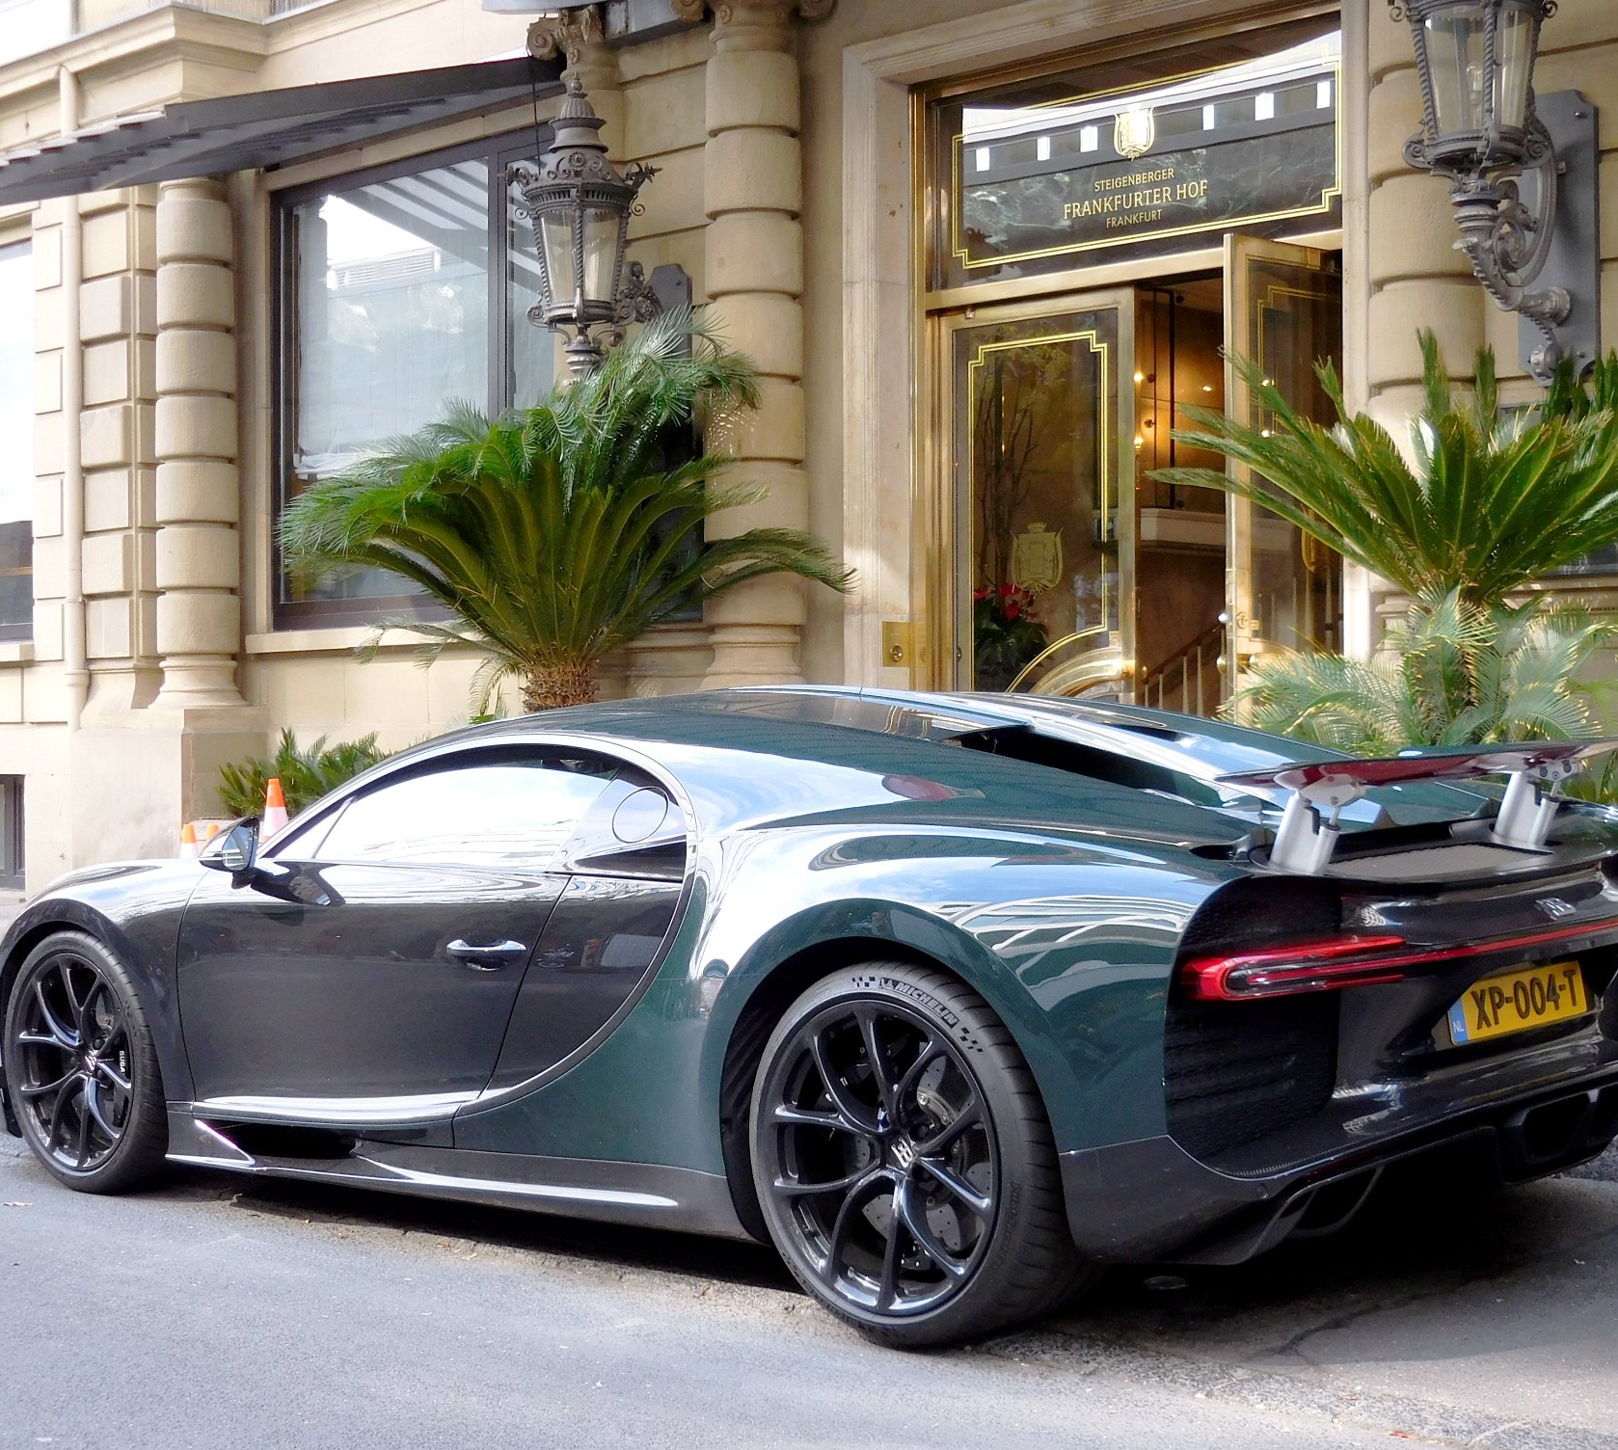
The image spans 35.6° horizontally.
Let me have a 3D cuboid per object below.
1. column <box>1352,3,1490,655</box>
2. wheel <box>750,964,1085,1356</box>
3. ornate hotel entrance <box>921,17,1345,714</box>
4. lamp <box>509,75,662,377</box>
[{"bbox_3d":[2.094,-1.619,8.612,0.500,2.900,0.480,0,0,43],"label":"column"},{"bbox_3d":[0.237,0.763,4.658,0.710,0.700,0.355,-2,1,43],"label":"wheel"},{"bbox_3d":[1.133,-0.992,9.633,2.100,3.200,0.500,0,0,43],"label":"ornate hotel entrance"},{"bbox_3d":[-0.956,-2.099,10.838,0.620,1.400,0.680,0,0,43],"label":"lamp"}]

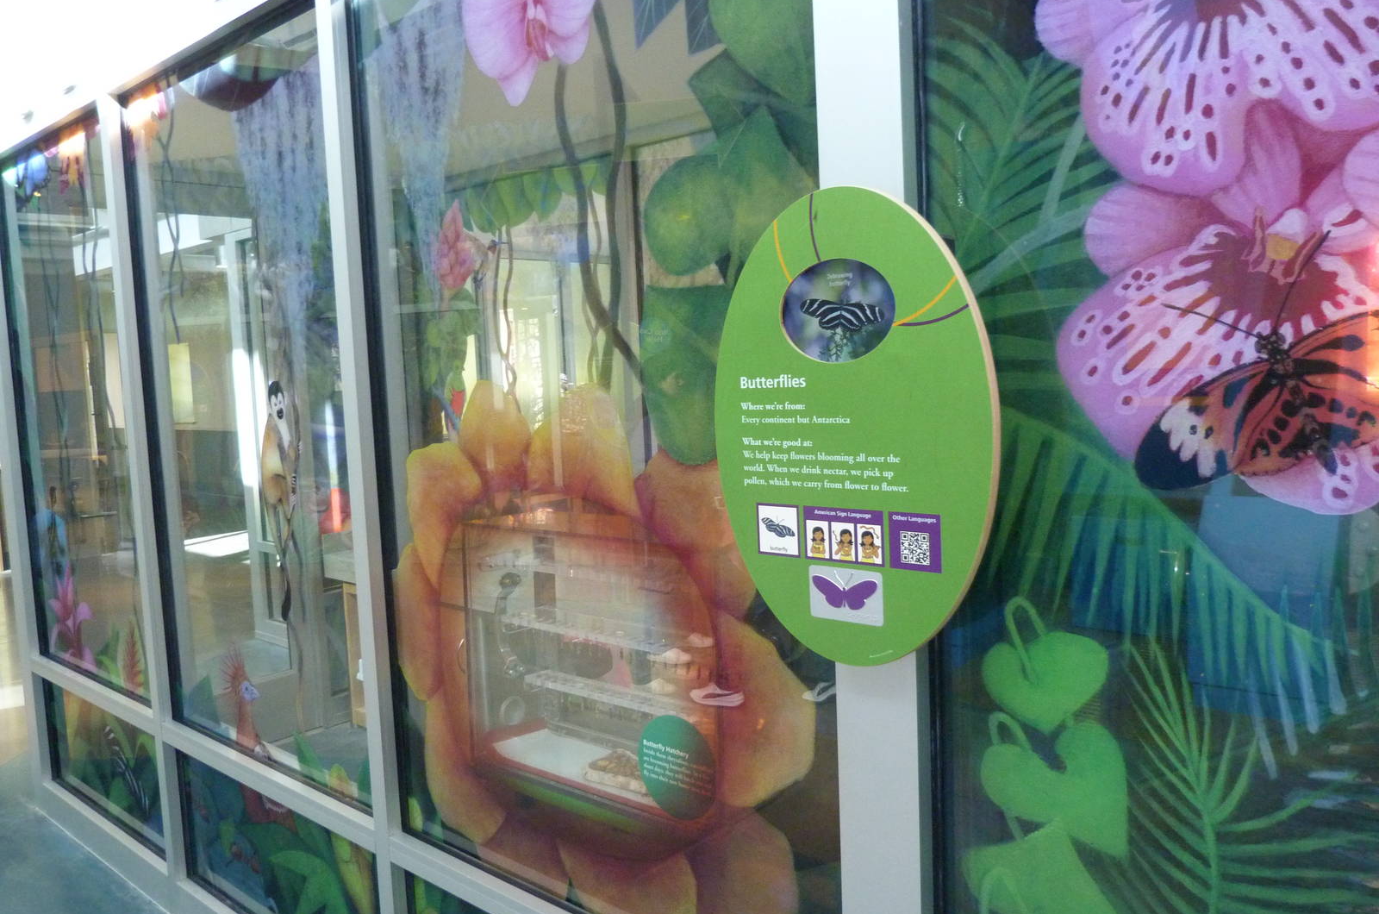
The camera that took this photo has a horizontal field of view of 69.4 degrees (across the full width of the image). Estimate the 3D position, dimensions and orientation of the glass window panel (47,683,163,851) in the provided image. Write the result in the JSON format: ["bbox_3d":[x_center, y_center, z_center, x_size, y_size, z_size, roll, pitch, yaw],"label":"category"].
[{"bbox_3d":[-1.786,0.930,3.070,1.030,0.385,0.030,2,6,41],"label":"glass window panel"}]

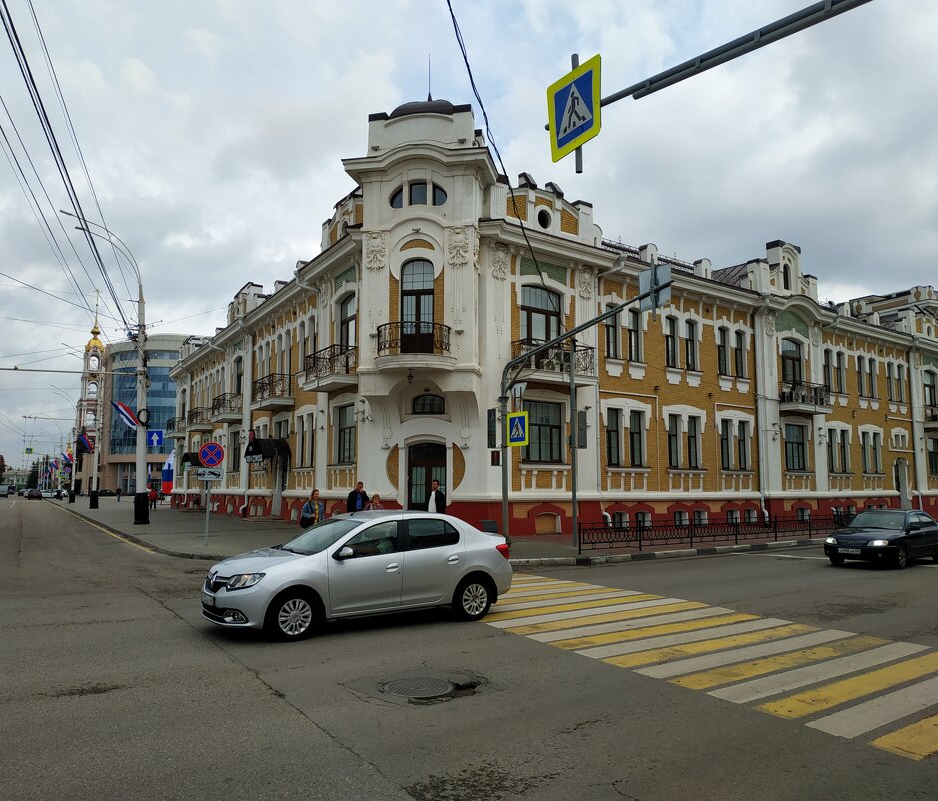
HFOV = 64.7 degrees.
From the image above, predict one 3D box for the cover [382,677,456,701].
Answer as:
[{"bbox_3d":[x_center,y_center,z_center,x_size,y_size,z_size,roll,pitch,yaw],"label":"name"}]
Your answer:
[{"bbox_3d":[-0.465,2.709,6.932,0.660,0.050,0.660,0,-7,0],"label":"cover"}]

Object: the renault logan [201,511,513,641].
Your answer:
[{"bbox_3d":[-1.440,2.343,10.463,4.350,1.515,1.780,4,-8,-33],"label":"renault logan"}]

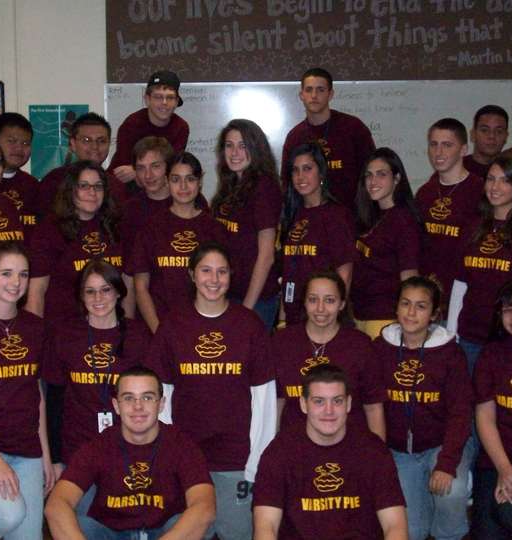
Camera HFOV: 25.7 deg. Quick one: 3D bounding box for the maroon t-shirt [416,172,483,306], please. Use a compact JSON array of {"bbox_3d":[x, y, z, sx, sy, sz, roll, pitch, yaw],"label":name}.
[{"bbox_3d":[0.862,-0.098,5.009,0.480,0.680,0.280,6,10,40],"label":"maroon t-shirt"}]

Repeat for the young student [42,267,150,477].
[{"bbox_3d":[-0.631,0.529,4.546,0.470,1.138,0.580,-1,5,-8],"label":"young student"}]

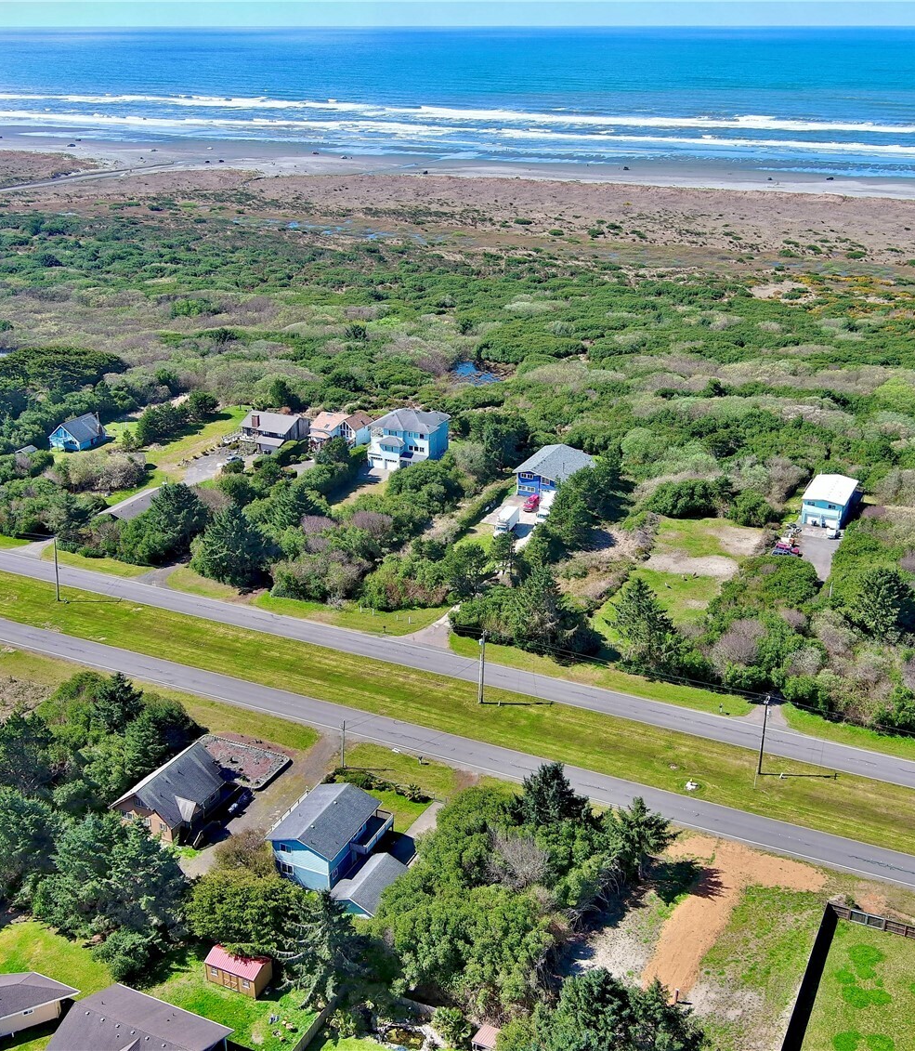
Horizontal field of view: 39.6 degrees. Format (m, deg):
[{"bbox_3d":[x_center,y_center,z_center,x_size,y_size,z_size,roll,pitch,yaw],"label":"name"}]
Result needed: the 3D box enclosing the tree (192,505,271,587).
[{"bbox_3d":[-40.957,3.002,229.331,12.600,14.382,12.600,0,22,0],"label":"tree"}]

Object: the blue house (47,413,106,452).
[{"bbox_3d":[-90.387,-22.346,301.896,9.200,6.200,11.000,10,24,23],"label":"blue house"}]

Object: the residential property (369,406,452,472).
[{"bbox_3d":[-10.568,-19.623,288.396,14.300,11.000,14.500,8,23,19],"label":"residential property"}]

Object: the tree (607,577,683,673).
[{"bbox_3d":[30.670,15.554,205.188,11.600,15.400,11.600,0,22,0],"label":"tree"}]

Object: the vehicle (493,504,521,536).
[{"bbox_3d":[10.393,-0.608,261.910,2.500,3.500,9.400,8,23,19],"label":"vehicle"}]

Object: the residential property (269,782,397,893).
[{"bbox_3d":[-15.349,37.287,154.061,10.000,6.500,13.100,10,24,23],"label":"residential property"}]

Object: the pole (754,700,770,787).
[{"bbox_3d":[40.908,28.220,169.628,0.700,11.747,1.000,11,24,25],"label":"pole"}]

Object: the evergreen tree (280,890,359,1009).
[{"bbox_3d":[-14.498,44.438,135.290,8.800,13.400,8.800,0,22,0],"label":"evergreen tree"}]

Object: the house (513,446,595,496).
[{"bbox_3d":[21.390,-11.553,276.743,11.800,6.300,18.500,9,24,22],"label":"house"}]

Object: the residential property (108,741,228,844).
[{"bbox_3d":[-36.844,33.809,162.932,9.800,6.400,12.200,10,24,24],"label":"residential property"}]

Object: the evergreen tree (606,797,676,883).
[{"bbox_3d":[21.944,36.751,149.309,8.400,10.987,8.400,0,22,0],"label":"evergreen tree"}]

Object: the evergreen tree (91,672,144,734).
[{"bbox_3d":[-50.327,25.767,187.631,7.400,9.400,7.400,0,22,0],"label":"evergreen tree"}]

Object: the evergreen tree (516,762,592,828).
[{"bbox_3d":[11.754,33.746,154.388,8.800,11.000,8.800,0,22,0],"label":"evergreen tree"}]

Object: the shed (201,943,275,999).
[{"bbox_3d":[-22.890,46.674,134.366,6.129,3.677,3.524,10,24,24],"label":"shed"}]

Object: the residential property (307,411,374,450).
[{"bbox_3d":[-27.427,-23.164,302.726,13.000,7.000,10.500,10,24,23],"label":"residential property"}]

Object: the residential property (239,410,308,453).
[{"bbox_3d":[-44.150,-22.454,303.040,13.600,7.000,12.200,11,24,26],"label":"residential property"}]

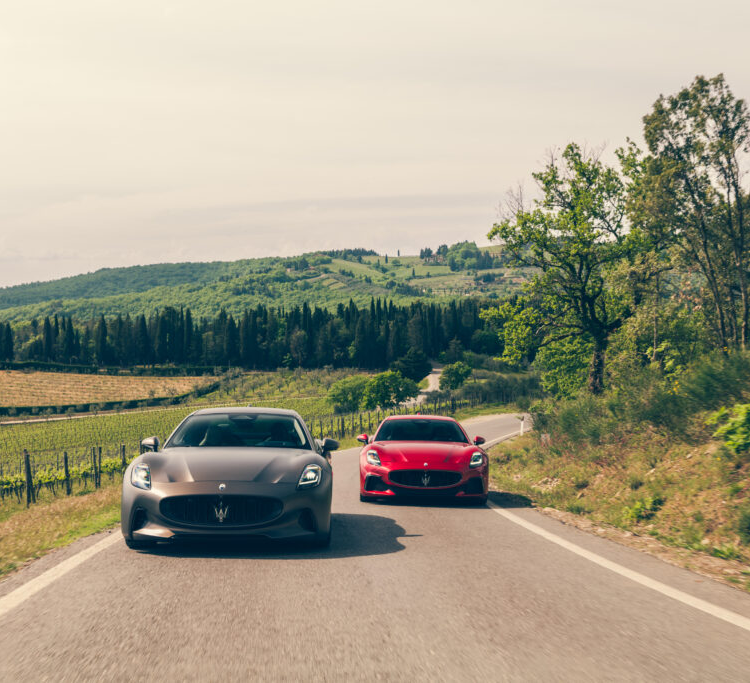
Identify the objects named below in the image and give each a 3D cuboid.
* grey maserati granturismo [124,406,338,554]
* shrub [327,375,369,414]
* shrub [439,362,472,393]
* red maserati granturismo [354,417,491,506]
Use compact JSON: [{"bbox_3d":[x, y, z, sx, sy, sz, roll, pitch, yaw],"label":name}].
[{"bbox_3d":[-1.440,1.410,11.600,2.020,1.360,4.960,0,-4,-3],"label":"grey maserati granturismo"},{"bbox_3d":[-3.005,5.846,115.000,4.300,4.300,4.300,0,1,0],"label":"shrub"},{"bbox_3d":[14.150,6.328,185.000,5.400,5.300,5.400,0,1,0],"label":"shrub"},{"bbox_3d":[0.779,1.935,17.780,2.020,1.360,4.960,0,-4,1],"label":"red maserati granturismo"}]

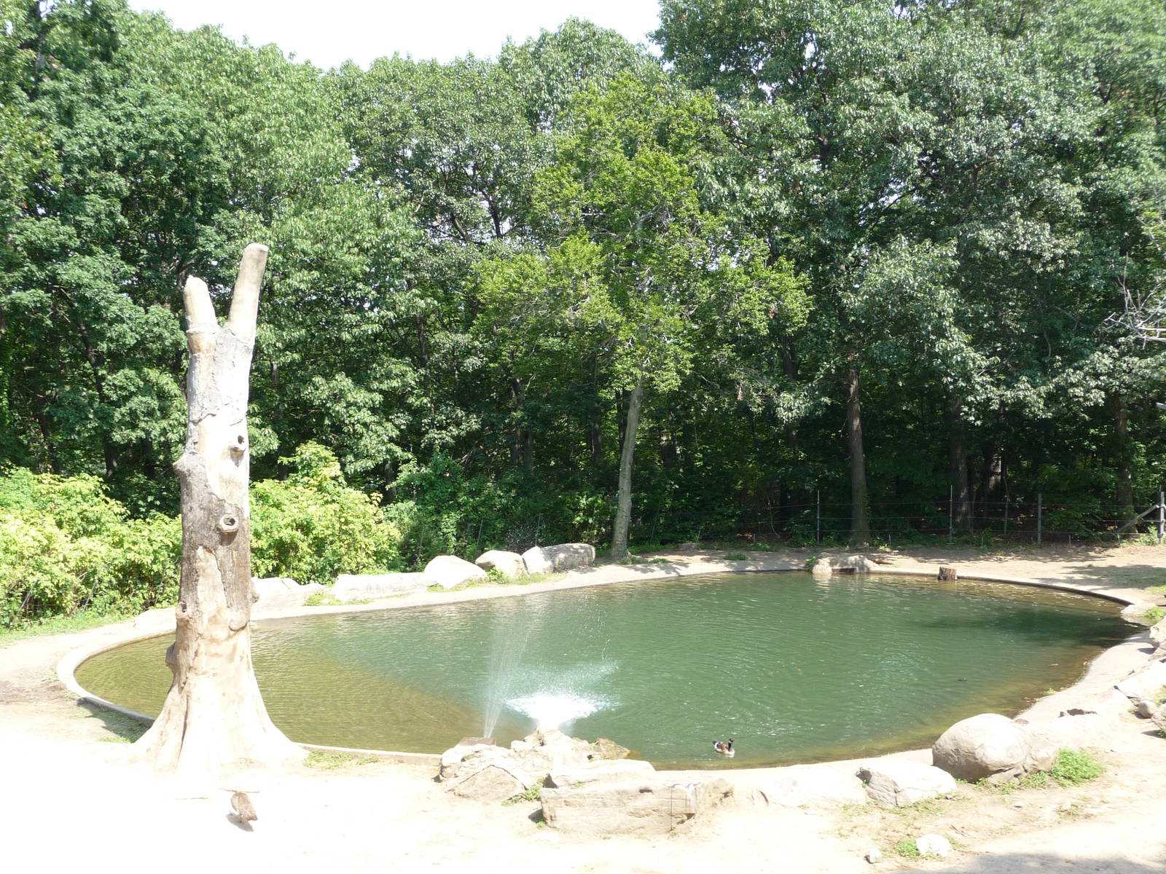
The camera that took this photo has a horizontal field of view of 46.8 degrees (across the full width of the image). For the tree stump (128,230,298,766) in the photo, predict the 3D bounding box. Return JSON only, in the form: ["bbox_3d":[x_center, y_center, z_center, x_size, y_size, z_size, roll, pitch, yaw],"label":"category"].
[{"bbox_3d":[-7.220,1.340,26.600,3.250,10.200,2.900,0,4,0],"label":"tree stump"}]

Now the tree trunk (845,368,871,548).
[{"bbox_3d":[10.770,0.800,52.700,0.900,7.000,0.850,0,4,0],"label":"tree trunk"}]

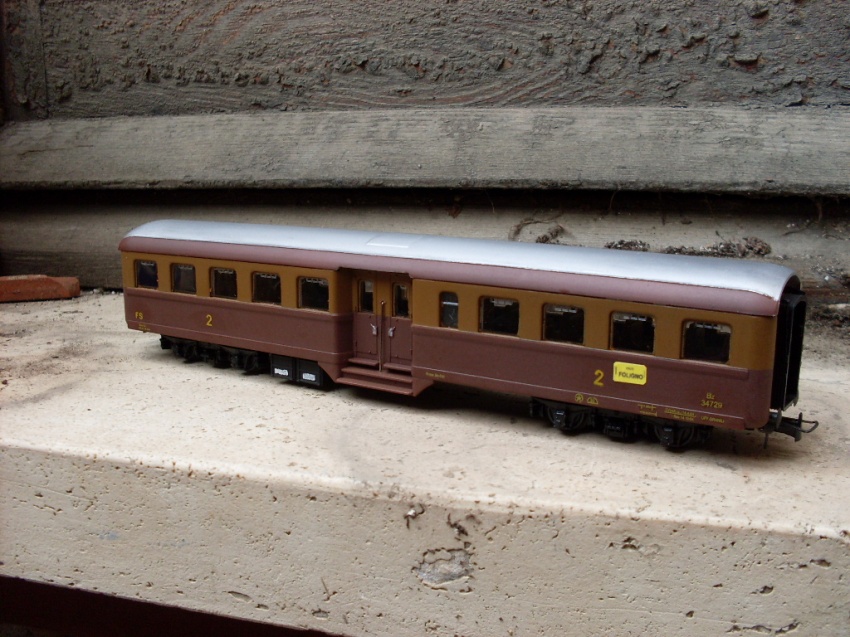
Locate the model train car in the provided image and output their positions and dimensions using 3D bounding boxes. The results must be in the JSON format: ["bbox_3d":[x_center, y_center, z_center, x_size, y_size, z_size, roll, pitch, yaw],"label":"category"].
[{"bbox_3d":[-0.004,-0.001,0.268,0.218,0.046,0.034,7,12,31],"label":"model train car"}]

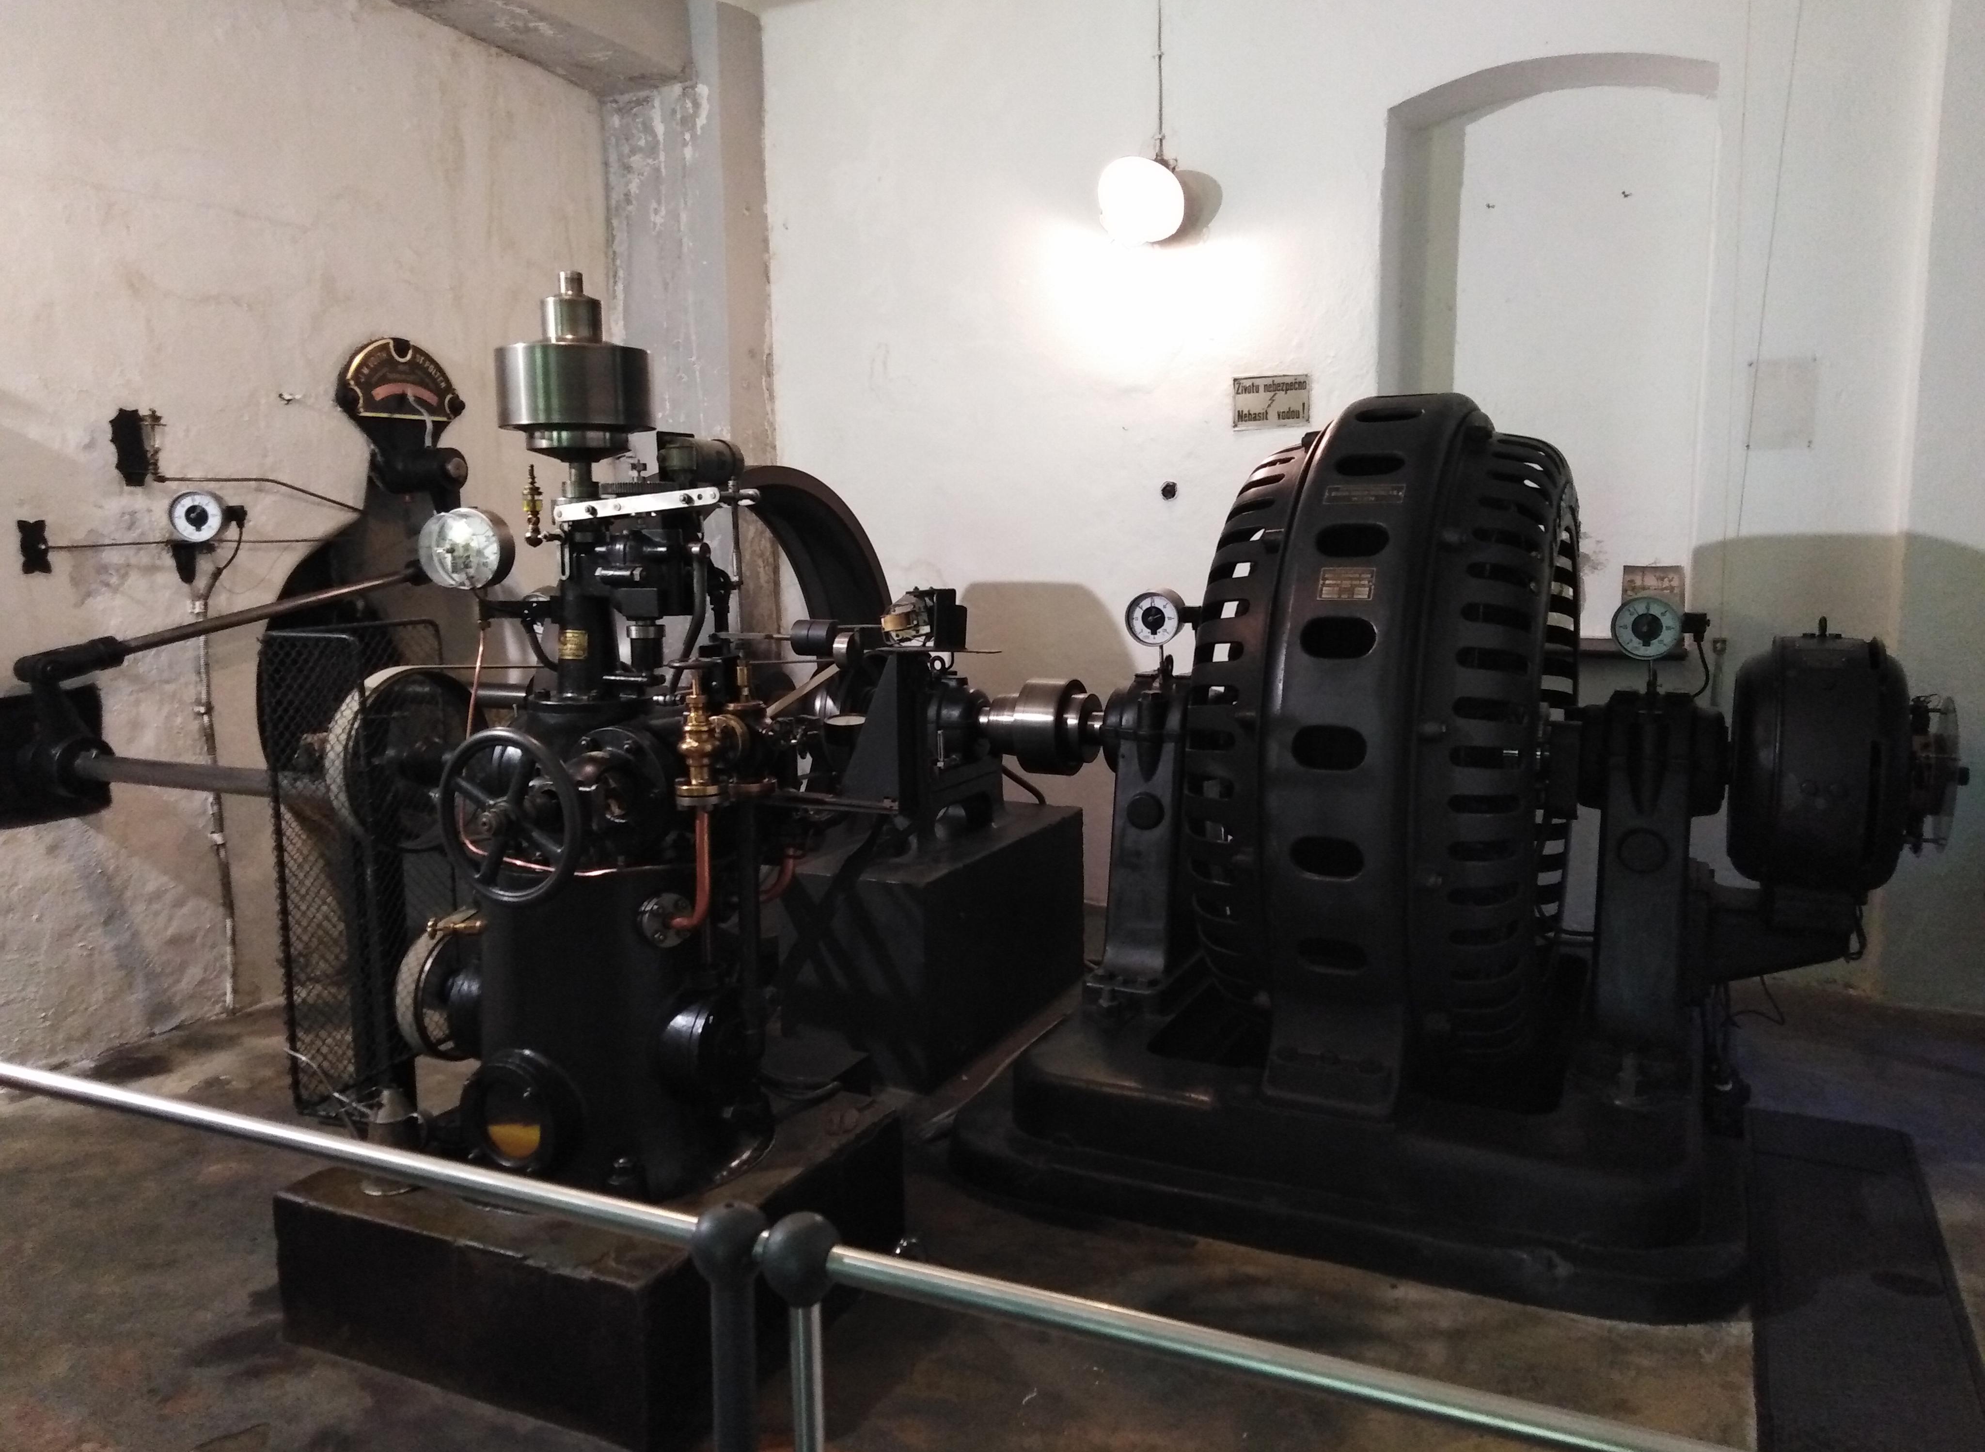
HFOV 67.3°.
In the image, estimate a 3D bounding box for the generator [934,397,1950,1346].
[{"bbox_3d":[1.231,0.096,3.895,2.232,1.904,1.936,3,9,26],"label":"generator"}]

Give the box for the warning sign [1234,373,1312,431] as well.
[{"bbox_3d":[1.041,-1.209,5.559,0.285,0.185,0.012,3,9,26],"label":"warning sign"}]

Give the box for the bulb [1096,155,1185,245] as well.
[{"bbox_3d":[0.546,-1.932,5.472,0.280,0.290,0.250,3,9,26],"label":"bulb"}]

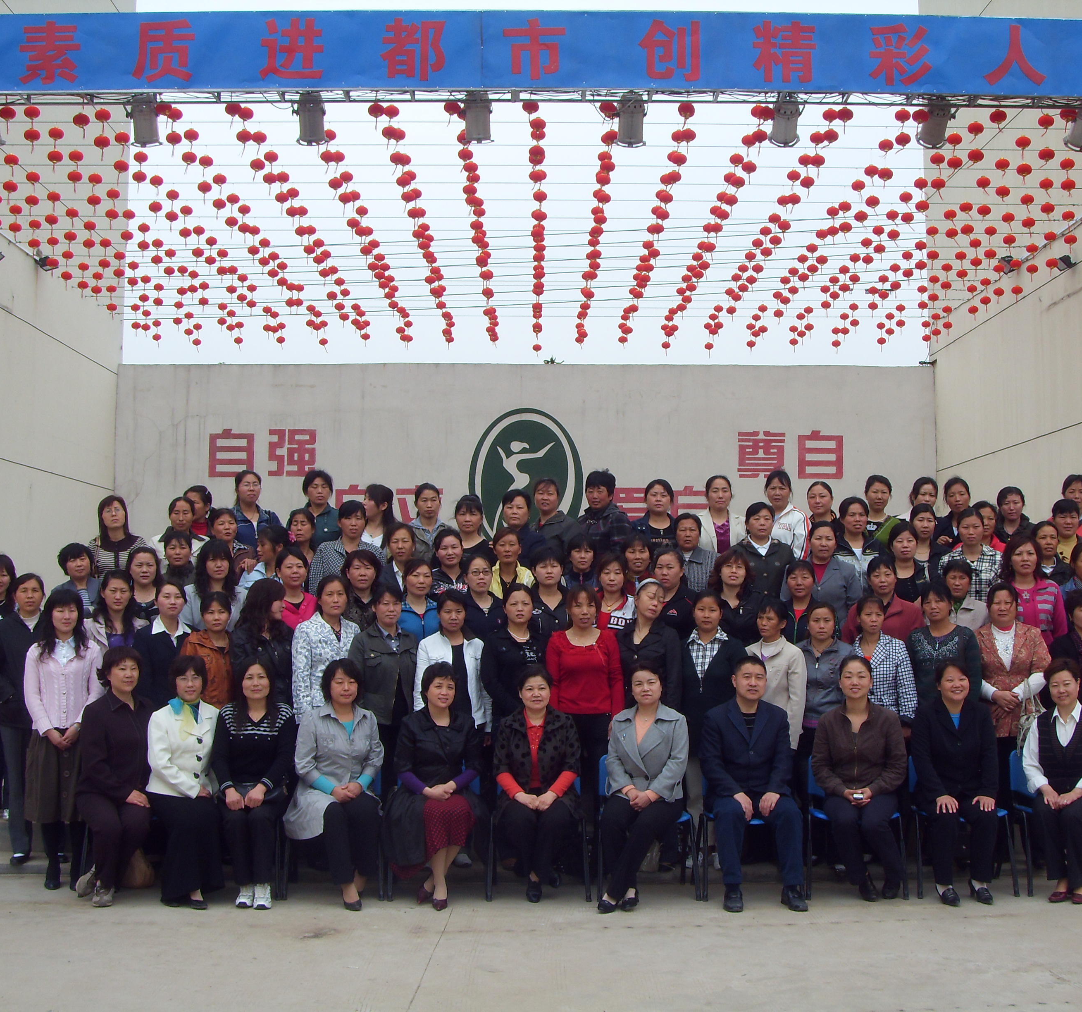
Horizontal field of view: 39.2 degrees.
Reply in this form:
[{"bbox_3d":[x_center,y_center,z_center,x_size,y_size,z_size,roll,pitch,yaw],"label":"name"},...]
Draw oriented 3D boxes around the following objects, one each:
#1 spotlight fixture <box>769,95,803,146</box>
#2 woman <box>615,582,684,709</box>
[{"bbox_3d":[1.986,-3.132,12.342,0.250,0.260,0.390,0,-46,-2],"label":"spotlight fixture"},{"bbox_3d":[0.604,1.218,8.655,0.460,1.589,0.300,0,-4,3],"label":"woman"}]

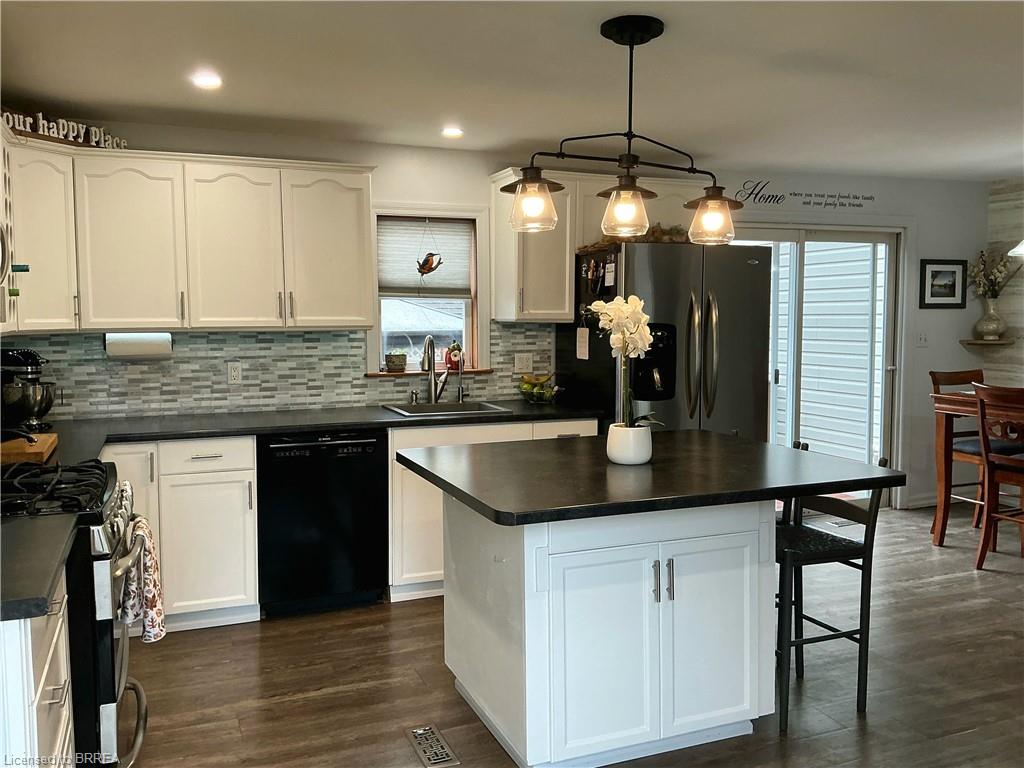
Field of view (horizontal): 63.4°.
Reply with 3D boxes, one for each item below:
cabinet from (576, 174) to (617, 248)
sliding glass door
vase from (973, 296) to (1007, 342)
[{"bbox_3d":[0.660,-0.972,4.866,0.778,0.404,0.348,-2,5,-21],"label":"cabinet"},{"bbox_3d":[1.939,-0.069,5.634,1.717,2.010,0.121,-2,5,-21],"label":"sliding glass door"},{"bbox_3d":[3.462,-0.466,5.991,0.232,0.307,0.232,-2,5,-21],"label":"vase"}]

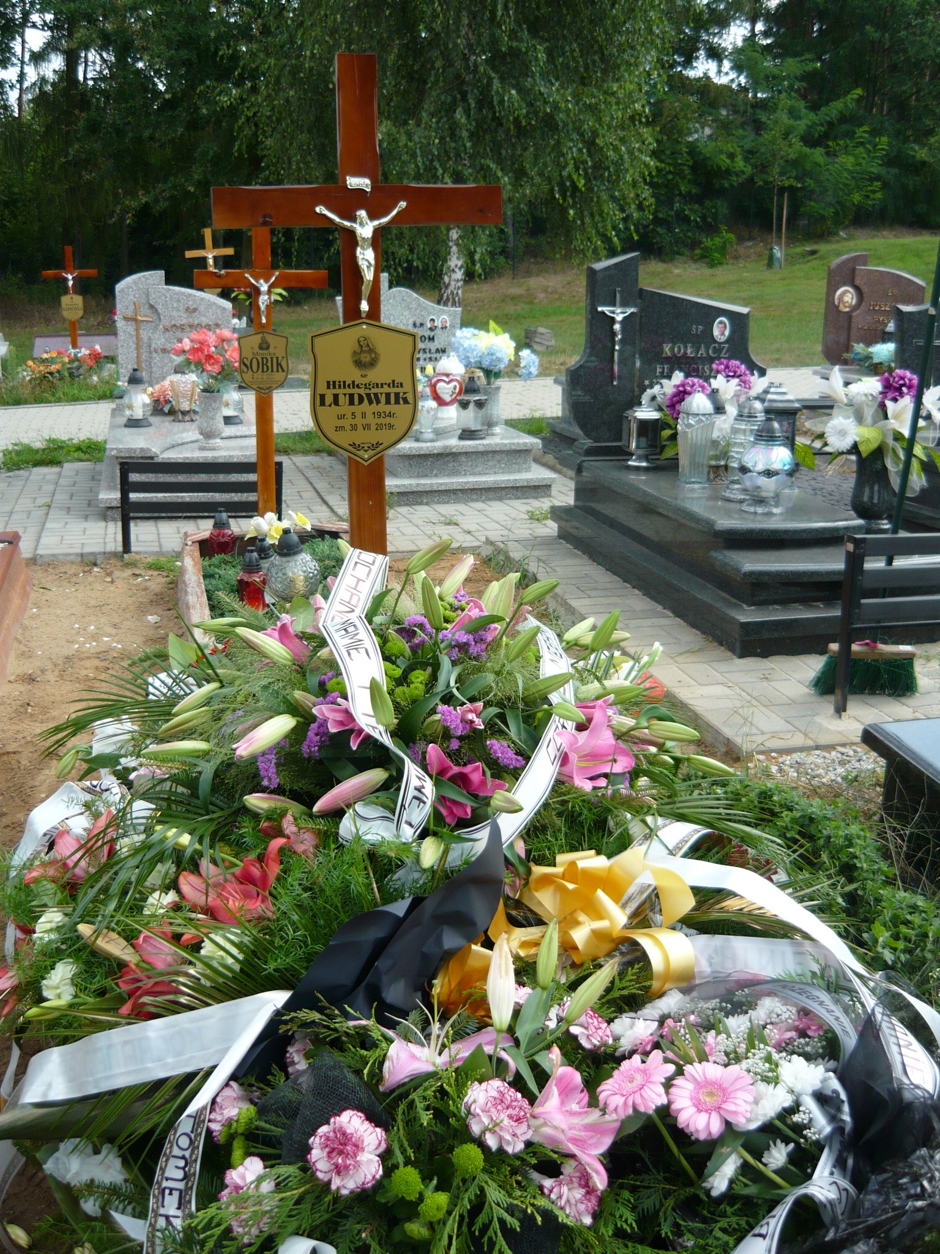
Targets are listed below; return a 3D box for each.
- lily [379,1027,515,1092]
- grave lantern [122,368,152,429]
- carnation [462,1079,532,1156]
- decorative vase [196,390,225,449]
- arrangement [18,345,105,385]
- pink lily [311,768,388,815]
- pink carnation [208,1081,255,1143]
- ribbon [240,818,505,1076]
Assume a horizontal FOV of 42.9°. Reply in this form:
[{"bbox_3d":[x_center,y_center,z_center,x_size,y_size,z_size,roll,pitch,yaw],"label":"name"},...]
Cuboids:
[{"bbox_3d":[-0.025,0.474,1.310,0.142,0.060,0.100,0,15,0],"label":"lily"},{"bbox_3d":[-1.945,-1.336,6.980,0.175,0.340,0.175,-4,16,-15],"label":"grave lantern"},{"bbox_3d":[0.029,0.512,1.250,0.072,0.058,0.070,2,44,-2],"label":"carnation"},{"bbox_3d":[-1.428,-1.144,6.600,0.148,0.310,0.148,-4,16,-15],"label":"decorative vase"},{"bbox_3d":[-4.140,-2.653,12.100,0.870,0.350,0.550,-4,16,-15],"label":"arrangement"},{"bbox_3d":[-0.169,0.231,1.680,0.122,0.036,0.036,-29,64,-24],"label":"pink lily"},{"bbox_3d":[-0.252,0.507,1.250,0.056,0.064,0.052,0,15,0],"label":"pink carnation"},{"bbox_3d":[-0.119,0.391,1.460,0.180,0.160,0.400,11,19,33],"label":"ribbon"}]

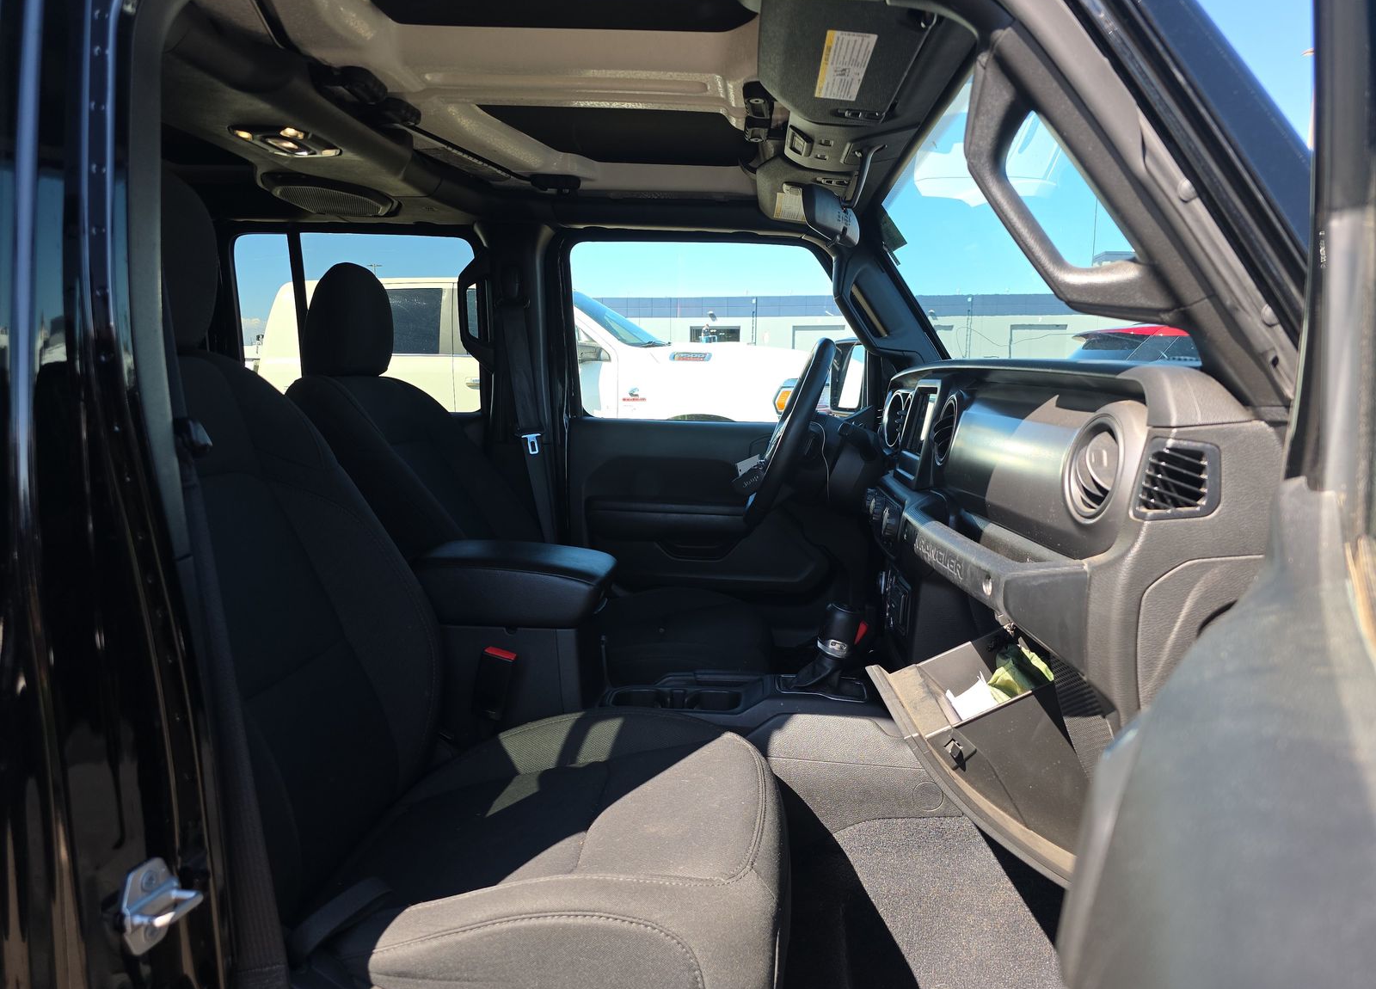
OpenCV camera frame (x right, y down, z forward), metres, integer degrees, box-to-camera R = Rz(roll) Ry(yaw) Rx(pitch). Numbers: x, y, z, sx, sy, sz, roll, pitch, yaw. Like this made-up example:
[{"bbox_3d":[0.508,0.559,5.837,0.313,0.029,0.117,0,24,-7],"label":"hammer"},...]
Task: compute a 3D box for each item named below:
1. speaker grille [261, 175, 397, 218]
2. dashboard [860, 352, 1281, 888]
[{"bbox_3d":[-0.601,-0.501,1.538,0.155,0.050,0.230,1,8,1],"label":"speaker grille"},{"bbox_3d":[0.414,0.043,1.341,0.370,0.490,1.370,1,8,1],"label":"dashboard"}]

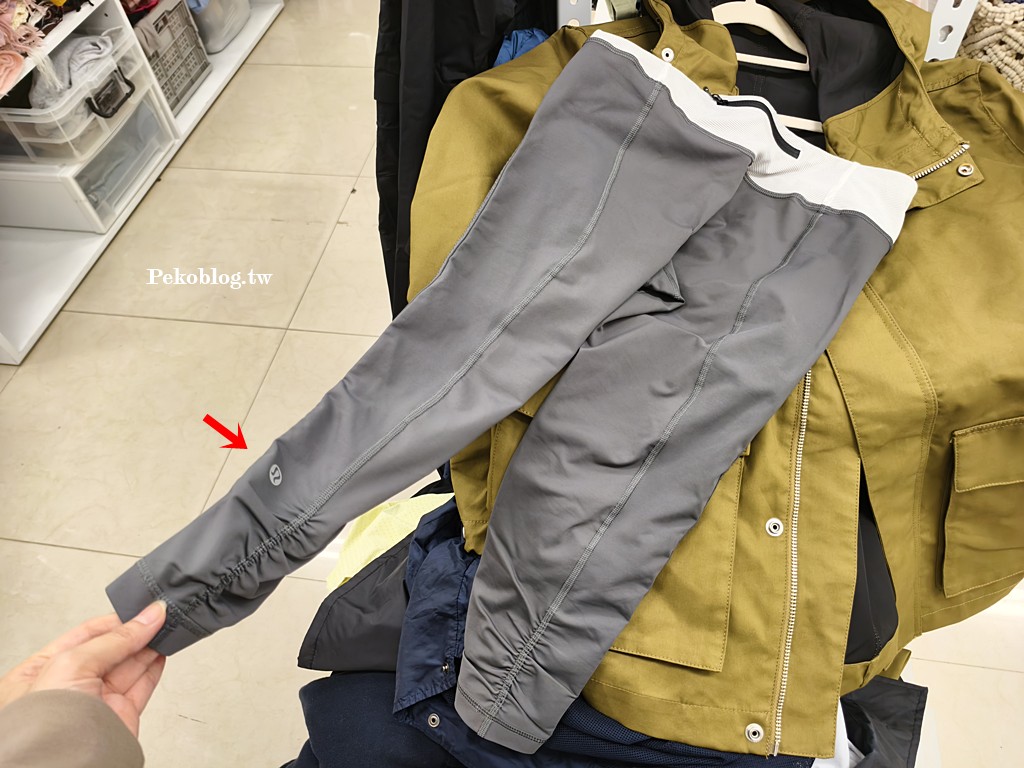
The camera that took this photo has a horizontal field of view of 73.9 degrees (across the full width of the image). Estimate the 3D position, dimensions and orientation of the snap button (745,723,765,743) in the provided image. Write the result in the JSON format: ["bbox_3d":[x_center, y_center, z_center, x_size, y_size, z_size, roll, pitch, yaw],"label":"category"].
[{"bbox_3d":[0.178,0.256,0.500,0.014,0.004,0.014,-1,72,8],"label":"snap button"}]

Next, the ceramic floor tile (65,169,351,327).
[{"bbox_3d":[-0.804,-0.398,1.879,0.600,0.010,0.600,5,54,7],"label":"ceramic floor tile"}]

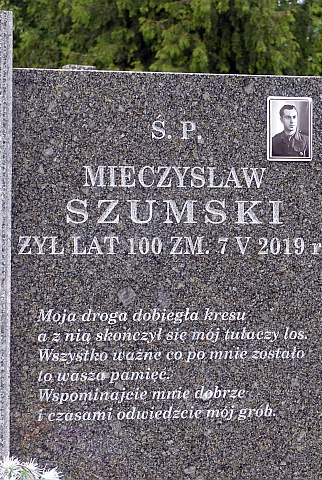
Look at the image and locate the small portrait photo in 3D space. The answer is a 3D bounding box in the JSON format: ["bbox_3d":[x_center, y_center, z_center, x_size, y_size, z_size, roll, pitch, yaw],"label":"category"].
[{"bbox_3d":[0.243,-0.209,4.560,0.090,0.119,0.009,0,0,-20],"label":"small portrait photo"}]

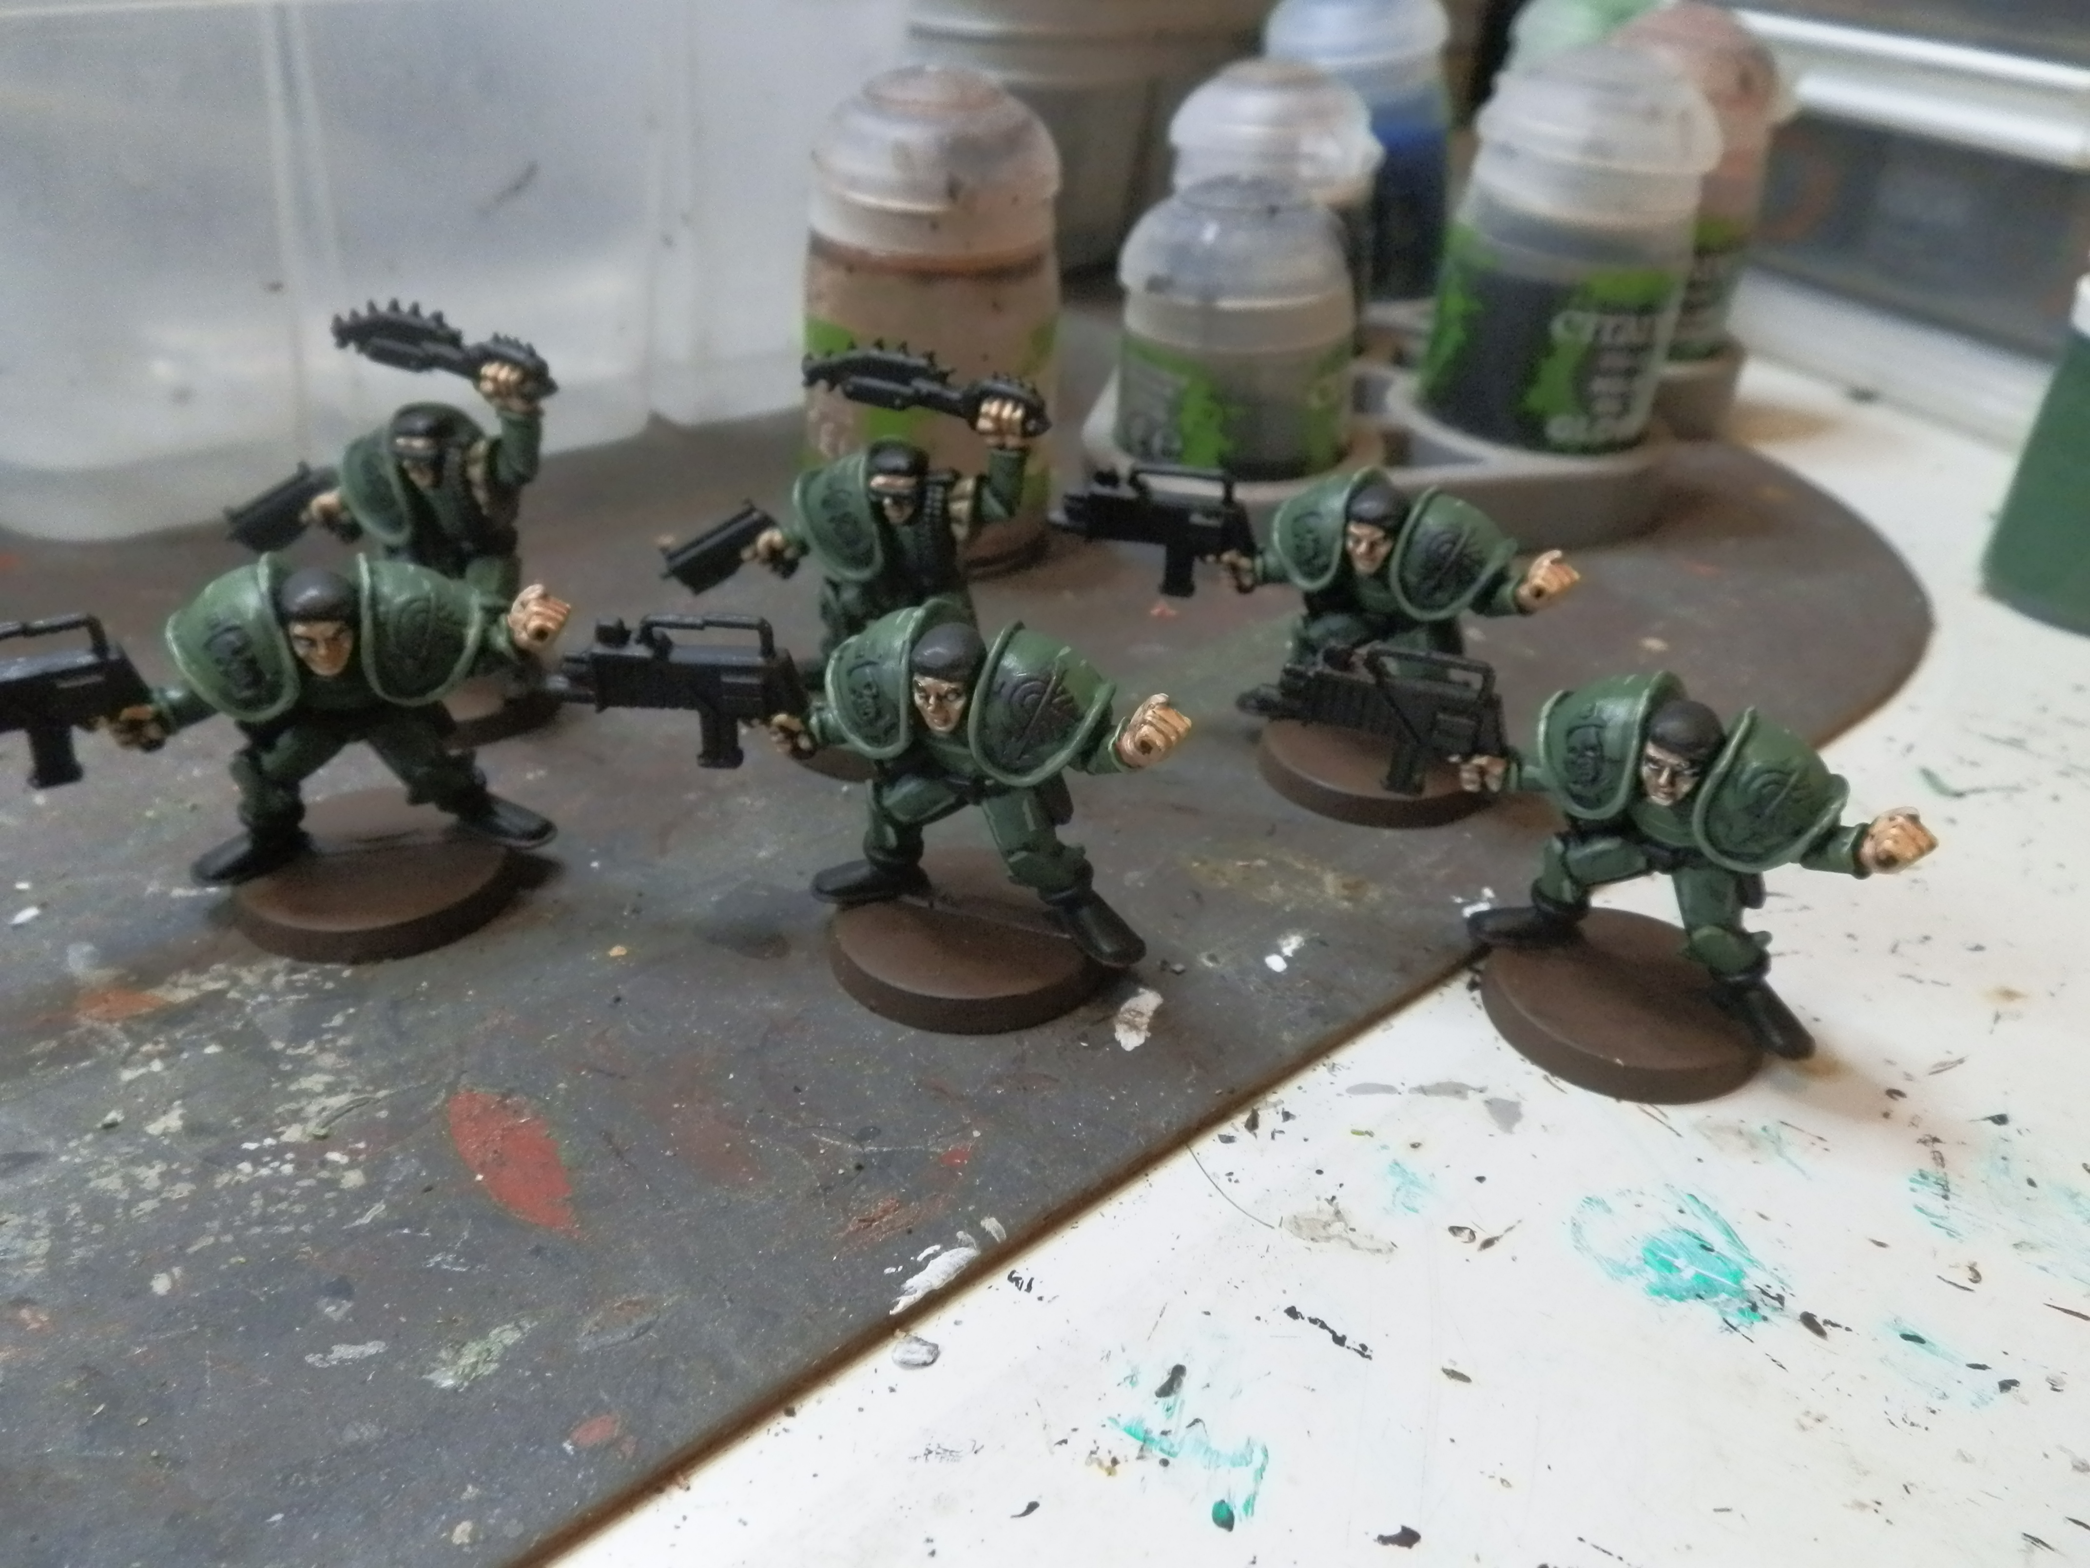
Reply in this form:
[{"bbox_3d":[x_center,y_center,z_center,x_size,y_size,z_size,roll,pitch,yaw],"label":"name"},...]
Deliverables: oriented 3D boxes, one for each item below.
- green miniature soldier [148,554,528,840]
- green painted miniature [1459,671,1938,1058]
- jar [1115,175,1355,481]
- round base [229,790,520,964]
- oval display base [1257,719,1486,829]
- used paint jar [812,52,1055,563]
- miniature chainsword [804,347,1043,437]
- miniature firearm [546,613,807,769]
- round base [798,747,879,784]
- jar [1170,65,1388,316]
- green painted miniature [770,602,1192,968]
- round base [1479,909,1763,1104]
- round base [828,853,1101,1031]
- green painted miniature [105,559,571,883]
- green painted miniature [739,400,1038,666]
[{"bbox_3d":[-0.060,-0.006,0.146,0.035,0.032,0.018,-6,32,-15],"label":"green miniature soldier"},{"bbox_3d":[0.052,0.006,0.143,0.038,0.032,0.018,21,35,27],"label":"green painted miniature"},{"bbox_3d":[0.027,-0.061,0.236,0.033,0.042,0.033,0,31,2],"label":"jar"},{"bbox_3d":[-0.061,0.008,0.155,0.025,0.003,0.025,3,31,0],"label":"round base"},{"bbox_3d":[0.036,-0.003,0.184,0.025,0.003,0.025,3,31,0],"label":"oval display base"},{"bbox_3d":[-0.015,-0.062,0.225,0.035,0.059,0.035,2,31,-1],"label":"used paint jar"},{"bbox_3d":[-0.012,-0.039,0.169,0.025,0.007,0.004,12,31,0],"label":"miniature chainsword"},{"bbox_3d":[-0.033,-0.008,0.149,0.027,0.015,0.004,5,30,20],"label":"miniature firearm"},{"bbox_3d":[-0.017,-0.008,0.187,0.025,0.003,0.025,3,31,0],"label":"round base"},{"bbox_3d":[0.034,-0.086,0.269,0.035,0.056,0.035,2,31,-1],"label":"jar"},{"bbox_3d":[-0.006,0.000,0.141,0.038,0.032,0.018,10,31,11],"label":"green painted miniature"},{"bbox_3d":[0.053,0.019,0.154,0.025,0.003,0.025,3,31,-2],"label":"round base"},{"bbox_3d":[-0.007,0.013,0.151,0.025,0.003,0.025,3,31,0],"label":"round base"},{"bbox_3d":[-0.059,-0.005,0.145,0.038,0.029,0.014,-5,32,-13],"label":"green painted miniature"},{"bbox_3d":[-0.016,-0.024,0.176,0.031,0.036,0.019,11,31,12],"label":"green painted miniature"}]

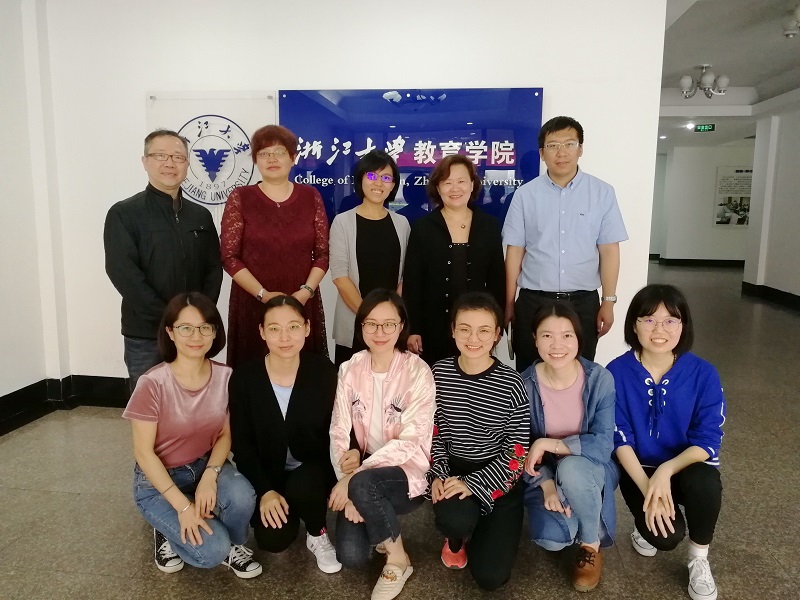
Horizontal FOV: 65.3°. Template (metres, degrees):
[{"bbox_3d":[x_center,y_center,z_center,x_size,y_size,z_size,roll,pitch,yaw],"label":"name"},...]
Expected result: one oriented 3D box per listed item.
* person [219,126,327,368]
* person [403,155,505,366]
[{"bbox_3d":[-0.515,0.130,2.624,0.460,1.680,0.320,-1,8,-14],"label":"person"},{"bbox_3d":[0.238,0.175,2.730,0.440,1.579,0.310,0,8,-5],"label":"person"}]

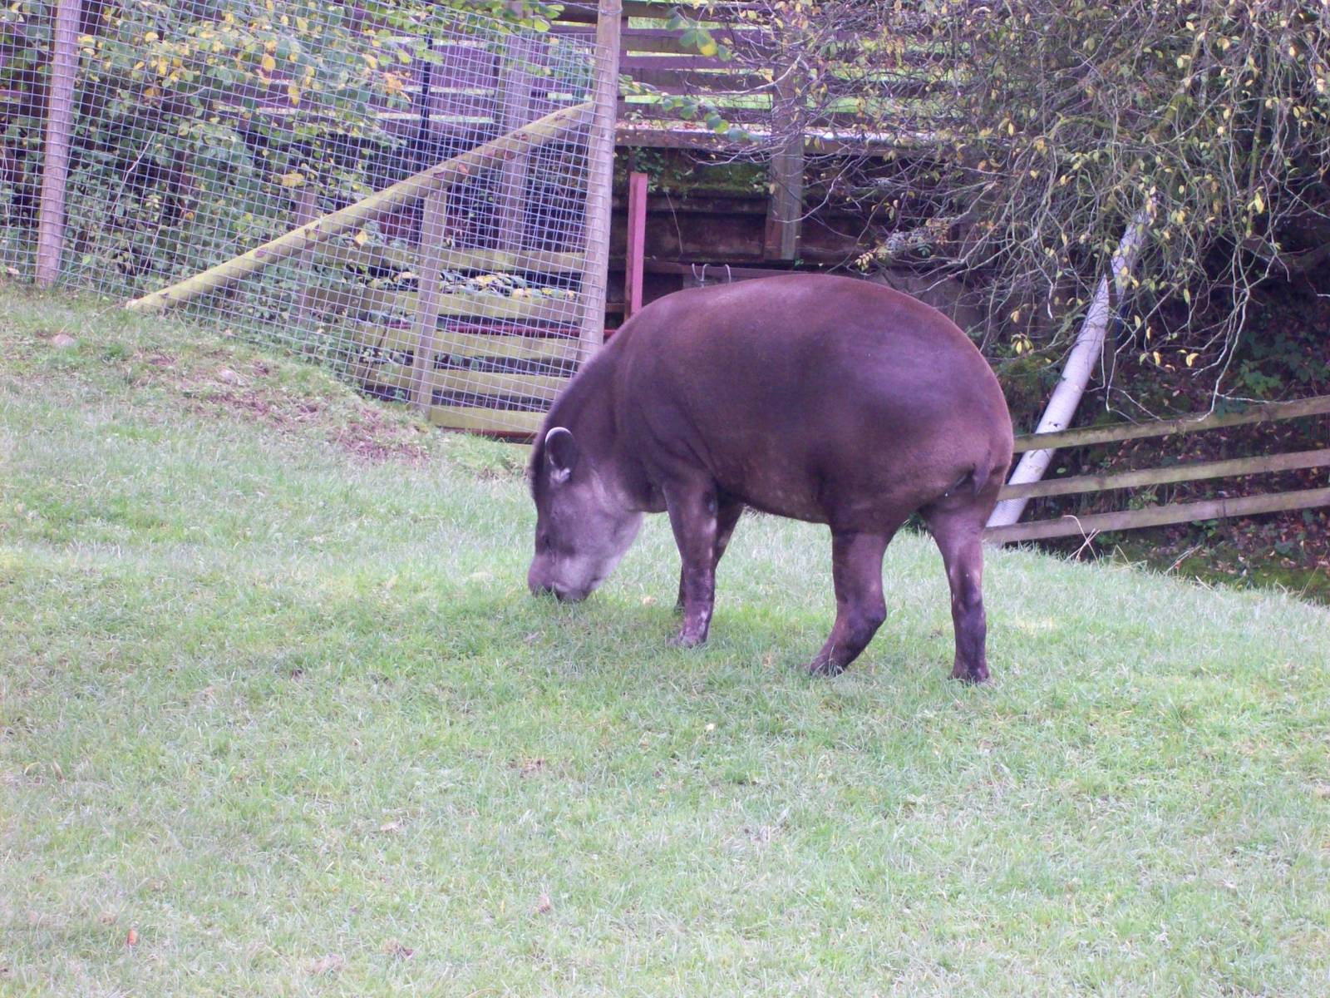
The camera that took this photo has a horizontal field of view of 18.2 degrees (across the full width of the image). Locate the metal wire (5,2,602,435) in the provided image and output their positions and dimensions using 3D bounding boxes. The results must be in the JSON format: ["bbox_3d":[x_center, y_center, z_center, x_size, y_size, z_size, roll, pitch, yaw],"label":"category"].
[{"bbox_3d":[-1.637,-1.285,18.700,2.750,2.050,0.060,2,7,-5],"label":"metal wire"}]

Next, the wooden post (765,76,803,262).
[{"bbox_3d":[0.639,-1.784,22.300,0.150,1.080,0.150,1,7,-17],"label":"wooden post"}]

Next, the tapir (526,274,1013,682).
[{"bbox_3d":[0.249,-0.082,10.400,1.450,0.950,0.480,8,8,39],"label":"tapir"}]

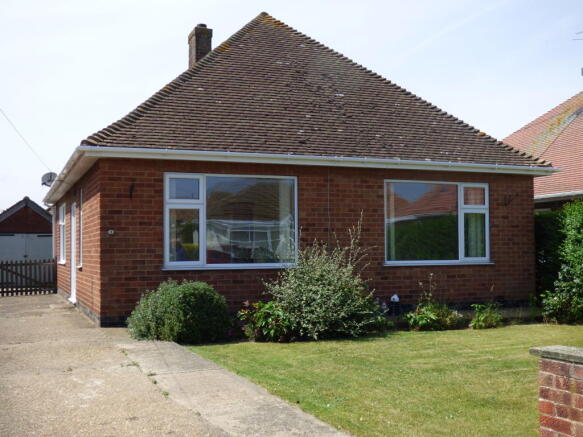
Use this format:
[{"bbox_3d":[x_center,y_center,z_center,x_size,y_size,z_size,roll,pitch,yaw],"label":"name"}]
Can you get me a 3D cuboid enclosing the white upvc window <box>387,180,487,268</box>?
[{"bbox_3d":[2.614,0.081,12.869,2.201,1.491,0.110,1,-3,-22],"label":"white upvc window"}]

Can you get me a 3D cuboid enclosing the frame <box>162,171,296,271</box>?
[{"bbox_3d":[-0.932,0.046,11.460,2.223,1.498,0.110,1,-3,-22],"label":"frame"}]

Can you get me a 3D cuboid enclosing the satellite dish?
[{"bbox_3d":[-6.483,-1.038,19.295,0.320,0.460,0.480,-2,-3,25],"label":"satellite dish"}]

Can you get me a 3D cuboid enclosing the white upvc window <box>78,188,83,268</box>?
[{"bbox_3d":[-3.903,0.162,13.442,0.110,1.503,0.728,1,-3,-22],"label":"white upvc window"}]

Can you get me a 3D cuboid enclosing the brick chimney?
[{"bbox_3d":[-2.554,-4.710,20.240,0.486,1.303,0.788,1,-3,-22],"label":"brick chimney"}]

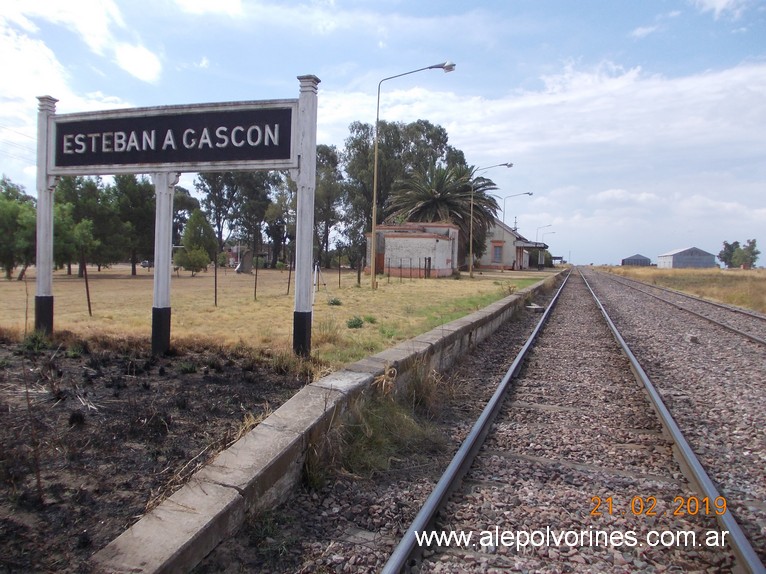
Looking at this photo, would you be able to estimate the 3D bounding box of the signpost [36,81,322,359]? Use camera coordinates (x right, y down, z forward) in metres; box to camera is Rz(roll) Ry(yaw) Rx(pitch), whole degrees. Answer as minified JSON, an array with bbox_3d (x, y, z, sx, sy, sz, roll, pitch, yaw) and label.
[{"bbox_3d":[-2.790,-0.851,7.982,4.136,3.376,0.218,2,3,18],"label":"signpost"}]

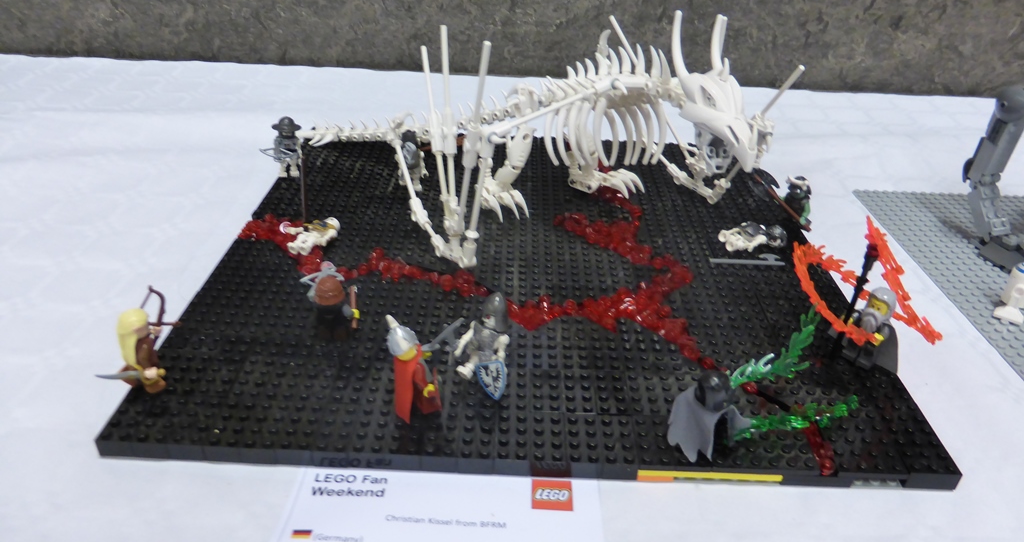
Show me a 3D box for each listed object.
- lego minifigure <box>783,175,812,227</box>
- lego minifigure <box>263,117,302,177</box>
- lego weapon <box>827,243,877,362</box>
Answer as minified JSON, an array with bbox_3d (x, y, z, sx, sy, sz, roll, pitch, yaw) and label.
[{"bbox_3d":[0.193,-0.046,0.488,0.025,0.043,0.020,24,38,31],"label":"lego minifigure"},{"bbox_3d":[-0.177,-0.096,0.547,0.030,0.046,0.020,-1,32,-4],"label":"lego minifigure"},{"bbox_3d":[0.174,0.016,0.364,0.009,0.069,0.009,-22,39,-32],"label":"lego weapon"}]

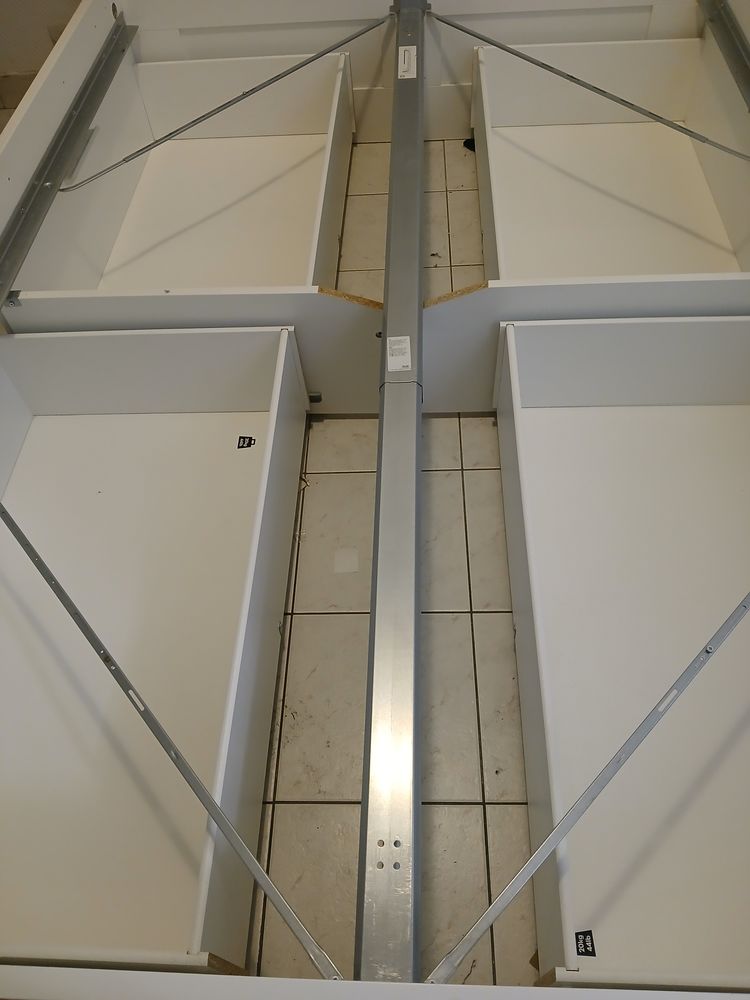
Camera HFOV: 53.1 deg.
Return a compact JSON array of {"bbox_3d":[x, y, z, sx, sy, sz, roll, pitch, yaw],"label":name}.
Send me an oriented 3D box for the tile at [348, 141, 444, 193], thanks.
[{"bbox_3d":[0.039,-0.917,2.056,0.298,0.009,0.296,-1,55,4],"label":"tile"}]

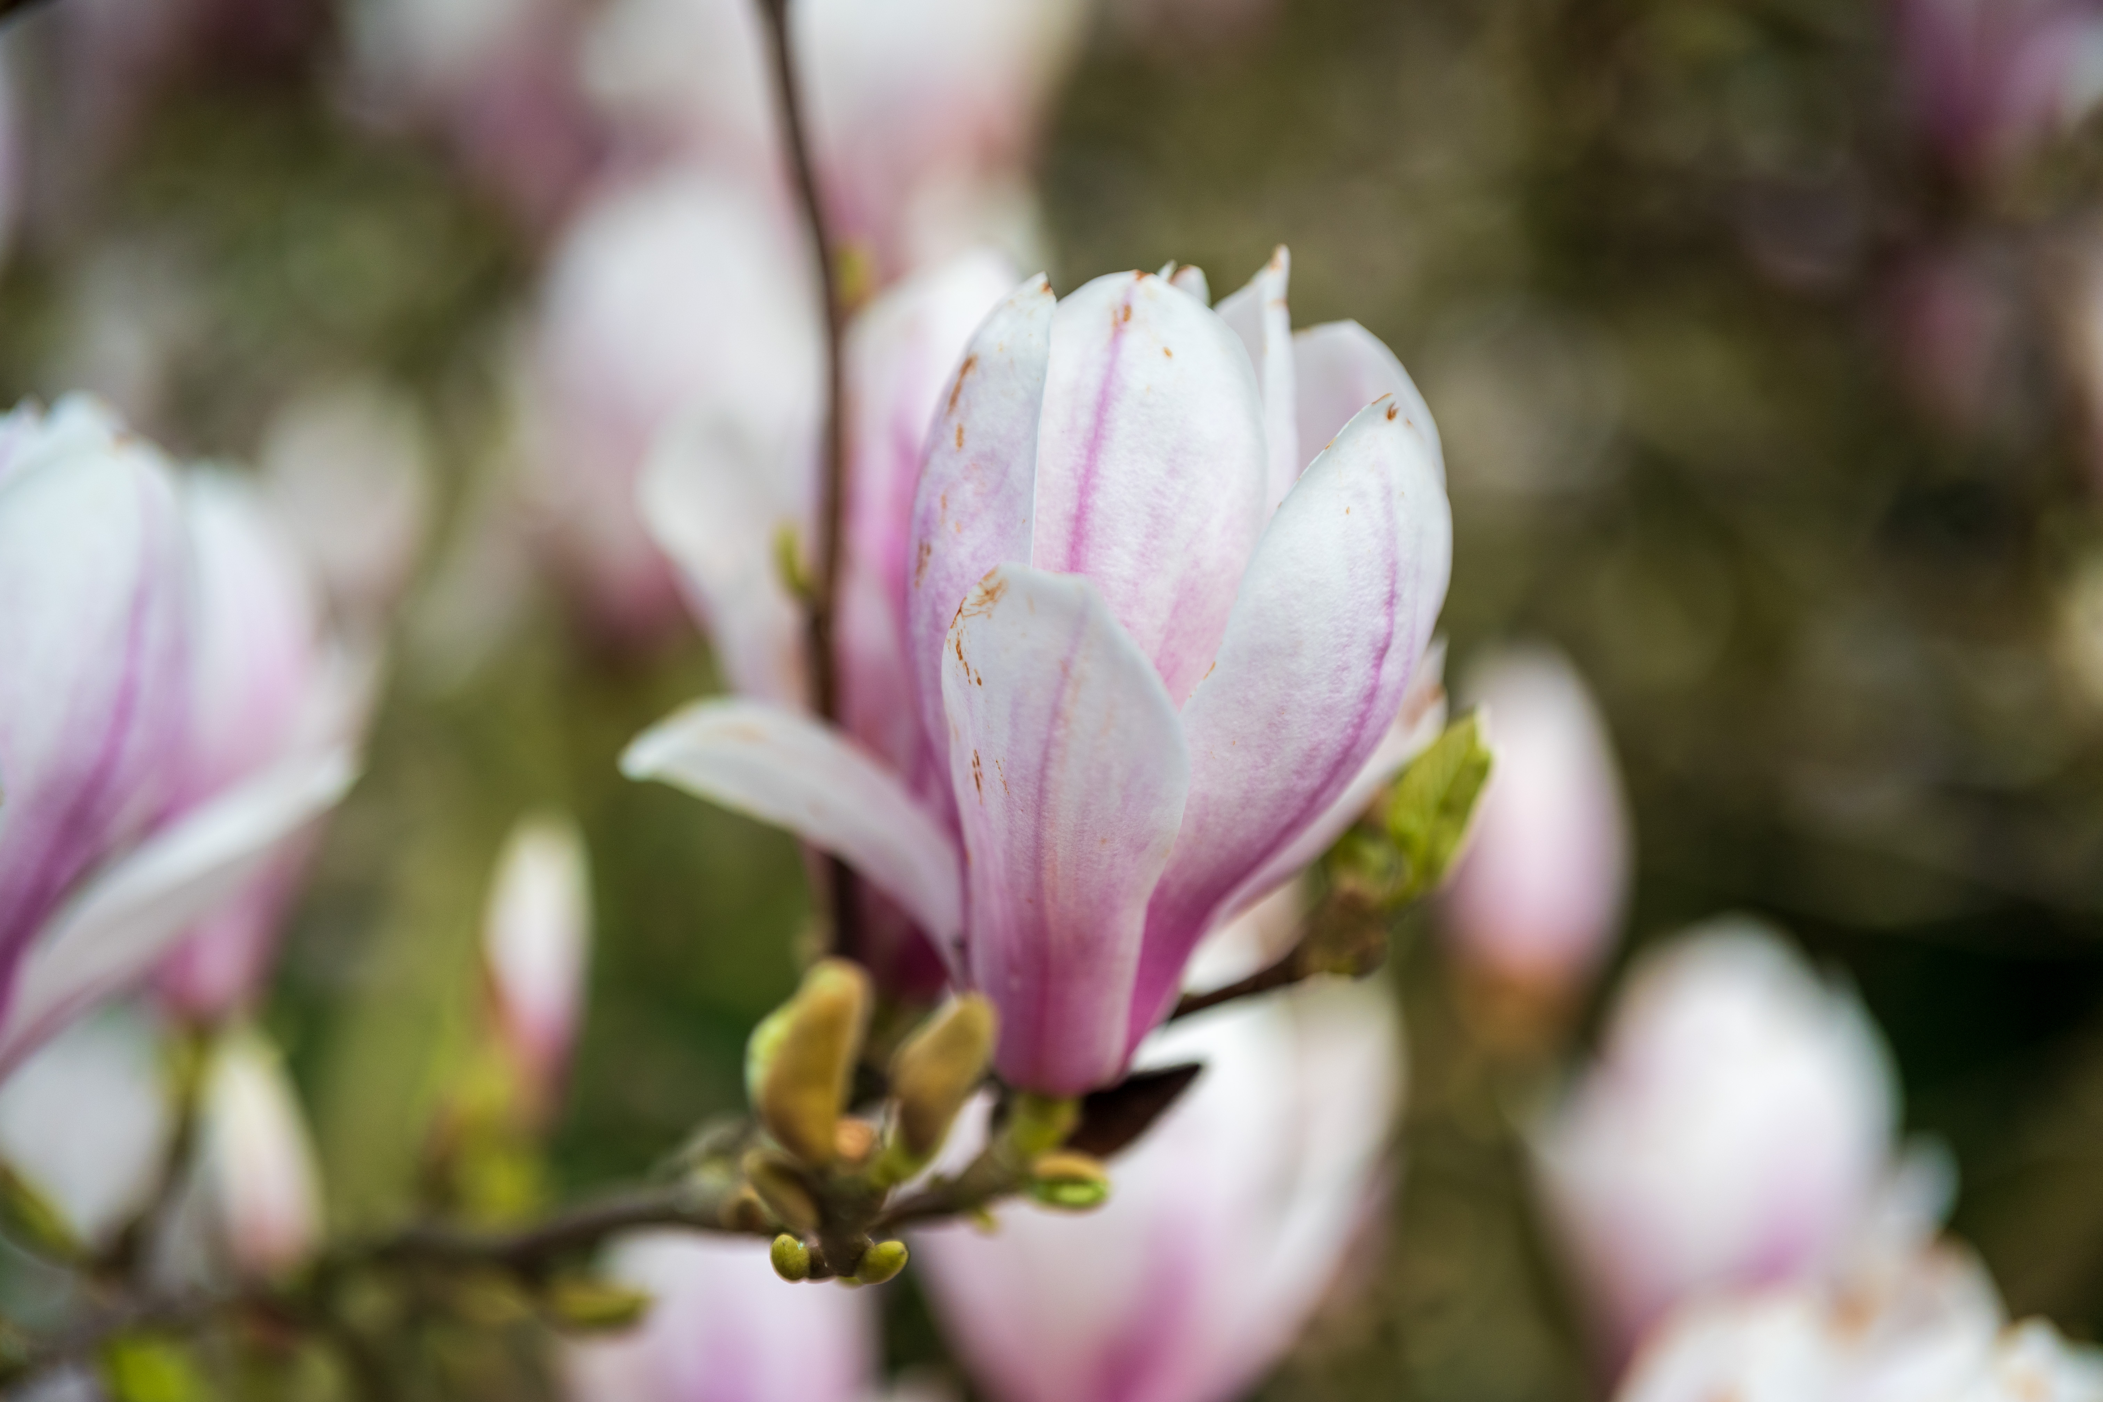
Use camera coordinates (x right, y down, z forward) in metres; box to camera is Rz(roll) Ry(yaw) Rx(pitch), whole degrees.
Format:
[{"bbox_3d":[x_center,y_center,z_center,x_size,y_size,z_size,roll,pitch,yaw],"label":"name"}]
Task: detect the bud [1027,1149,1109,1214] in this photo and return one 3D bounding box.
[{"bbox_3d":[0.002,0.062,0.412,0.011,0.007,0.007,-3,0,24],"label":"bud"}]

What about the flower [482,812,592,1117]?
[{"bbox_3d":[-0.082,0.042,0.510,0.015,0.046,0.015,0,6,0],"label":"flower"}]

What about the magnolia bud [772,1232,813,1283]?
[{"bbox_3d":[-0.033,0.070,0.405,0.005,0.006,0.005,-28,15,0],"label":"magnolia bud"}]

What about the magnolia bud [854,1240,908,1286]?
[{"bbox_3d":[-0.022,0.071,0.405,0.007,0.005,0.005,-40,0,14],"label":"magnolia bud"}]

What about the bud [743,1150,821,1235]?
[{"bbox_3d":[-0.035,0.064,0.416,0.006,0.013,0.006,-40,6,0],"label":"bud"}]

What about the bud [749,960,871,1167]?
[{"bbox_3d":[-0.031,0.047,0.418,0.013,0.026,0.012,8,5,0],"label":"bud"}]

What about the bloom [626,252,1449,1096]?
[{"bbox_3d":[-0.002,-0.004,0.432,0.109,0.110,0.095,4,3,0],"label":"bloom"}]

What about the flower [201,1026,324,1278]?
[{"bbox_3d":[-0.123,0.070,0.500,0.015,0.037,0.015,-13,3,0],"label":"flower"}]

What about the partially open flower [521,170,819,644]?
[{"bbox_3d":[-0.082,-0.064,0.700,0.065,0.100,0.065,6,3,0],"label":"partially open flower"}]

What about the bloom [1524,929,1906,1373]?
[{"bbox_3d":[0.128,0.085,0.620,0.063,0.086,0.063,16,6,0],"label":"bloom"}]

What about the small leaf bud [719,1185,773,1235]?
[{"bbox_3d":[-0.040,0.067,0.424,0.005,0.008,0.005,-43,6,0],"label":"small leaf bud"}]

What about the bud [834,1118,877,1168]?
[{"bbox_3d":[-0.025,0.057,0.415,0.006,0.006,0.006,6,17,0],"label":"bud"}]

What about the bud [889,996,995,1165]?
[{"bbox_3d":[-0.014,0.049,0.418,0.009,0.022,0.009,24,5,0],"label":"bud"}]

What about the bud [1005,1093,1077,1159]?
[{"bbox_3d":[-0.001,0.056,0.420,0.009,0.009,0.009,15,6,0],"label":"bud"}]

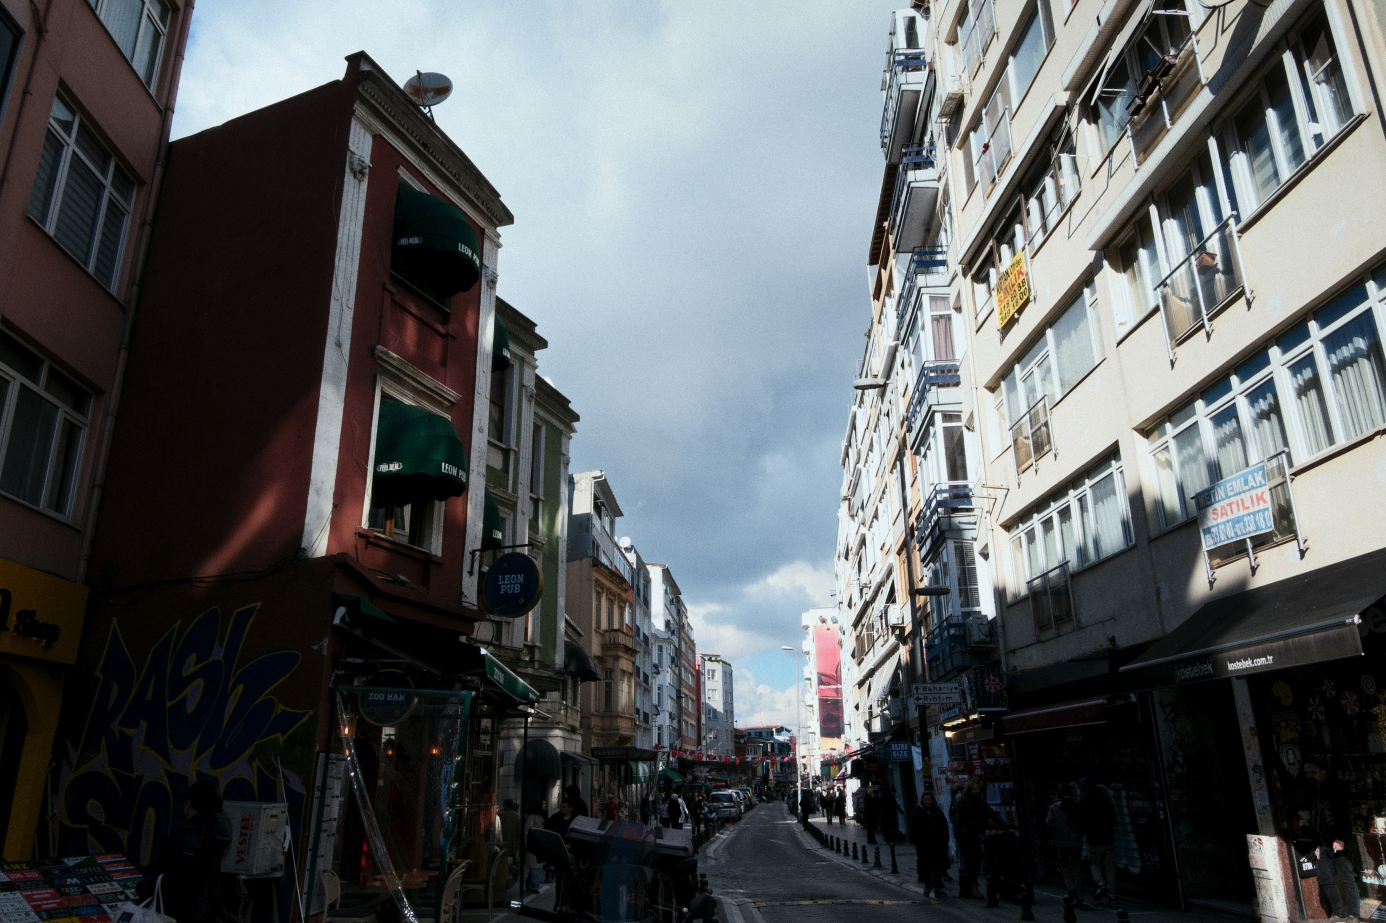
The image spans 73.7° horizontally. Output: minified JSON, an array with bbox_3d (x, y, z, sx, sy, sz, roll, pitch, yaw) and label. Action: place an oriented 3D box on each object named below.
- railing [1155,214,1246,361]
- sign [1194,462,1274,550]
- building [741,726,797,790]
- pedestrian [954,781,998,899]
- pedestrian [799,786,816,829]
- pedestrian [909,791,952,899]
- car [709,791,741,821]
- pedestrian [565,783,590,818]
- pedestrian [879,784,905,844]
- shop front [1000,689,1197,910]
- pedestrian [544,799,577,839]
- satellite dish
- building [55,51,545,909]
[{"bbox_3d":[6.195,-2.068,11.260,0.150,1.060,1.760,0,-18,-2],"label":"railing"},{"bbox_3d":[6.204,0.570,10.612,0.040,0.720,1.330,0,-18,-2],"label":"sign"},{"bbox_3d":[15.133,60.559,185.796,10.500,13.500,10.500,-9,-20,23],"label":"building"},{"bbox_3d":[4.403,5.850,14.339,0.550,1.730,0.620,15,-24,-39],"label":"pedestrian"},{"bbox_3d":[5.616,17.174,45.420,0.520,1.720,0.380,0,-18,-1],"label":"pedestrian"},{"bbox_3d":[3.921,6.324,15.279,0.620,1.640,0.420,-3,-18,7],"label":"pedestrian"},{"bbox_3d":[2.023,22.194,59.494,1.770,1.800,4.250,-2,-18,4],"label":"car"},{"bbox_3d":[-1.970,6.373,15.607,0.450,1.710,0.520,-6,-19,15],"label":"pedestrian"},{"bbox_3d":[6.454,11.528,30.094,0.550,1.720,0.450,14,-23,-38],"label":"pedestrian"},{"bbox_3d":[6.241,5.543,15.233,0.800,3.000,4.800,0,-18,-3],"label":"shop front"},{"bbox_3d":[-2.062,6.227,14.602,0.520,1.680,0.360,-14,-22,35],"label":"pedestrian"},{"bbox_3d":[-4.073,-5.725,14.215,0.780,0.720,0.420,-2,-18,4],"label":"satellite dish"},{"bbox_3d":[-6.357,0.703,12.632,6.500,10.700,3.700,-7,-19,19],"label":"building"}]

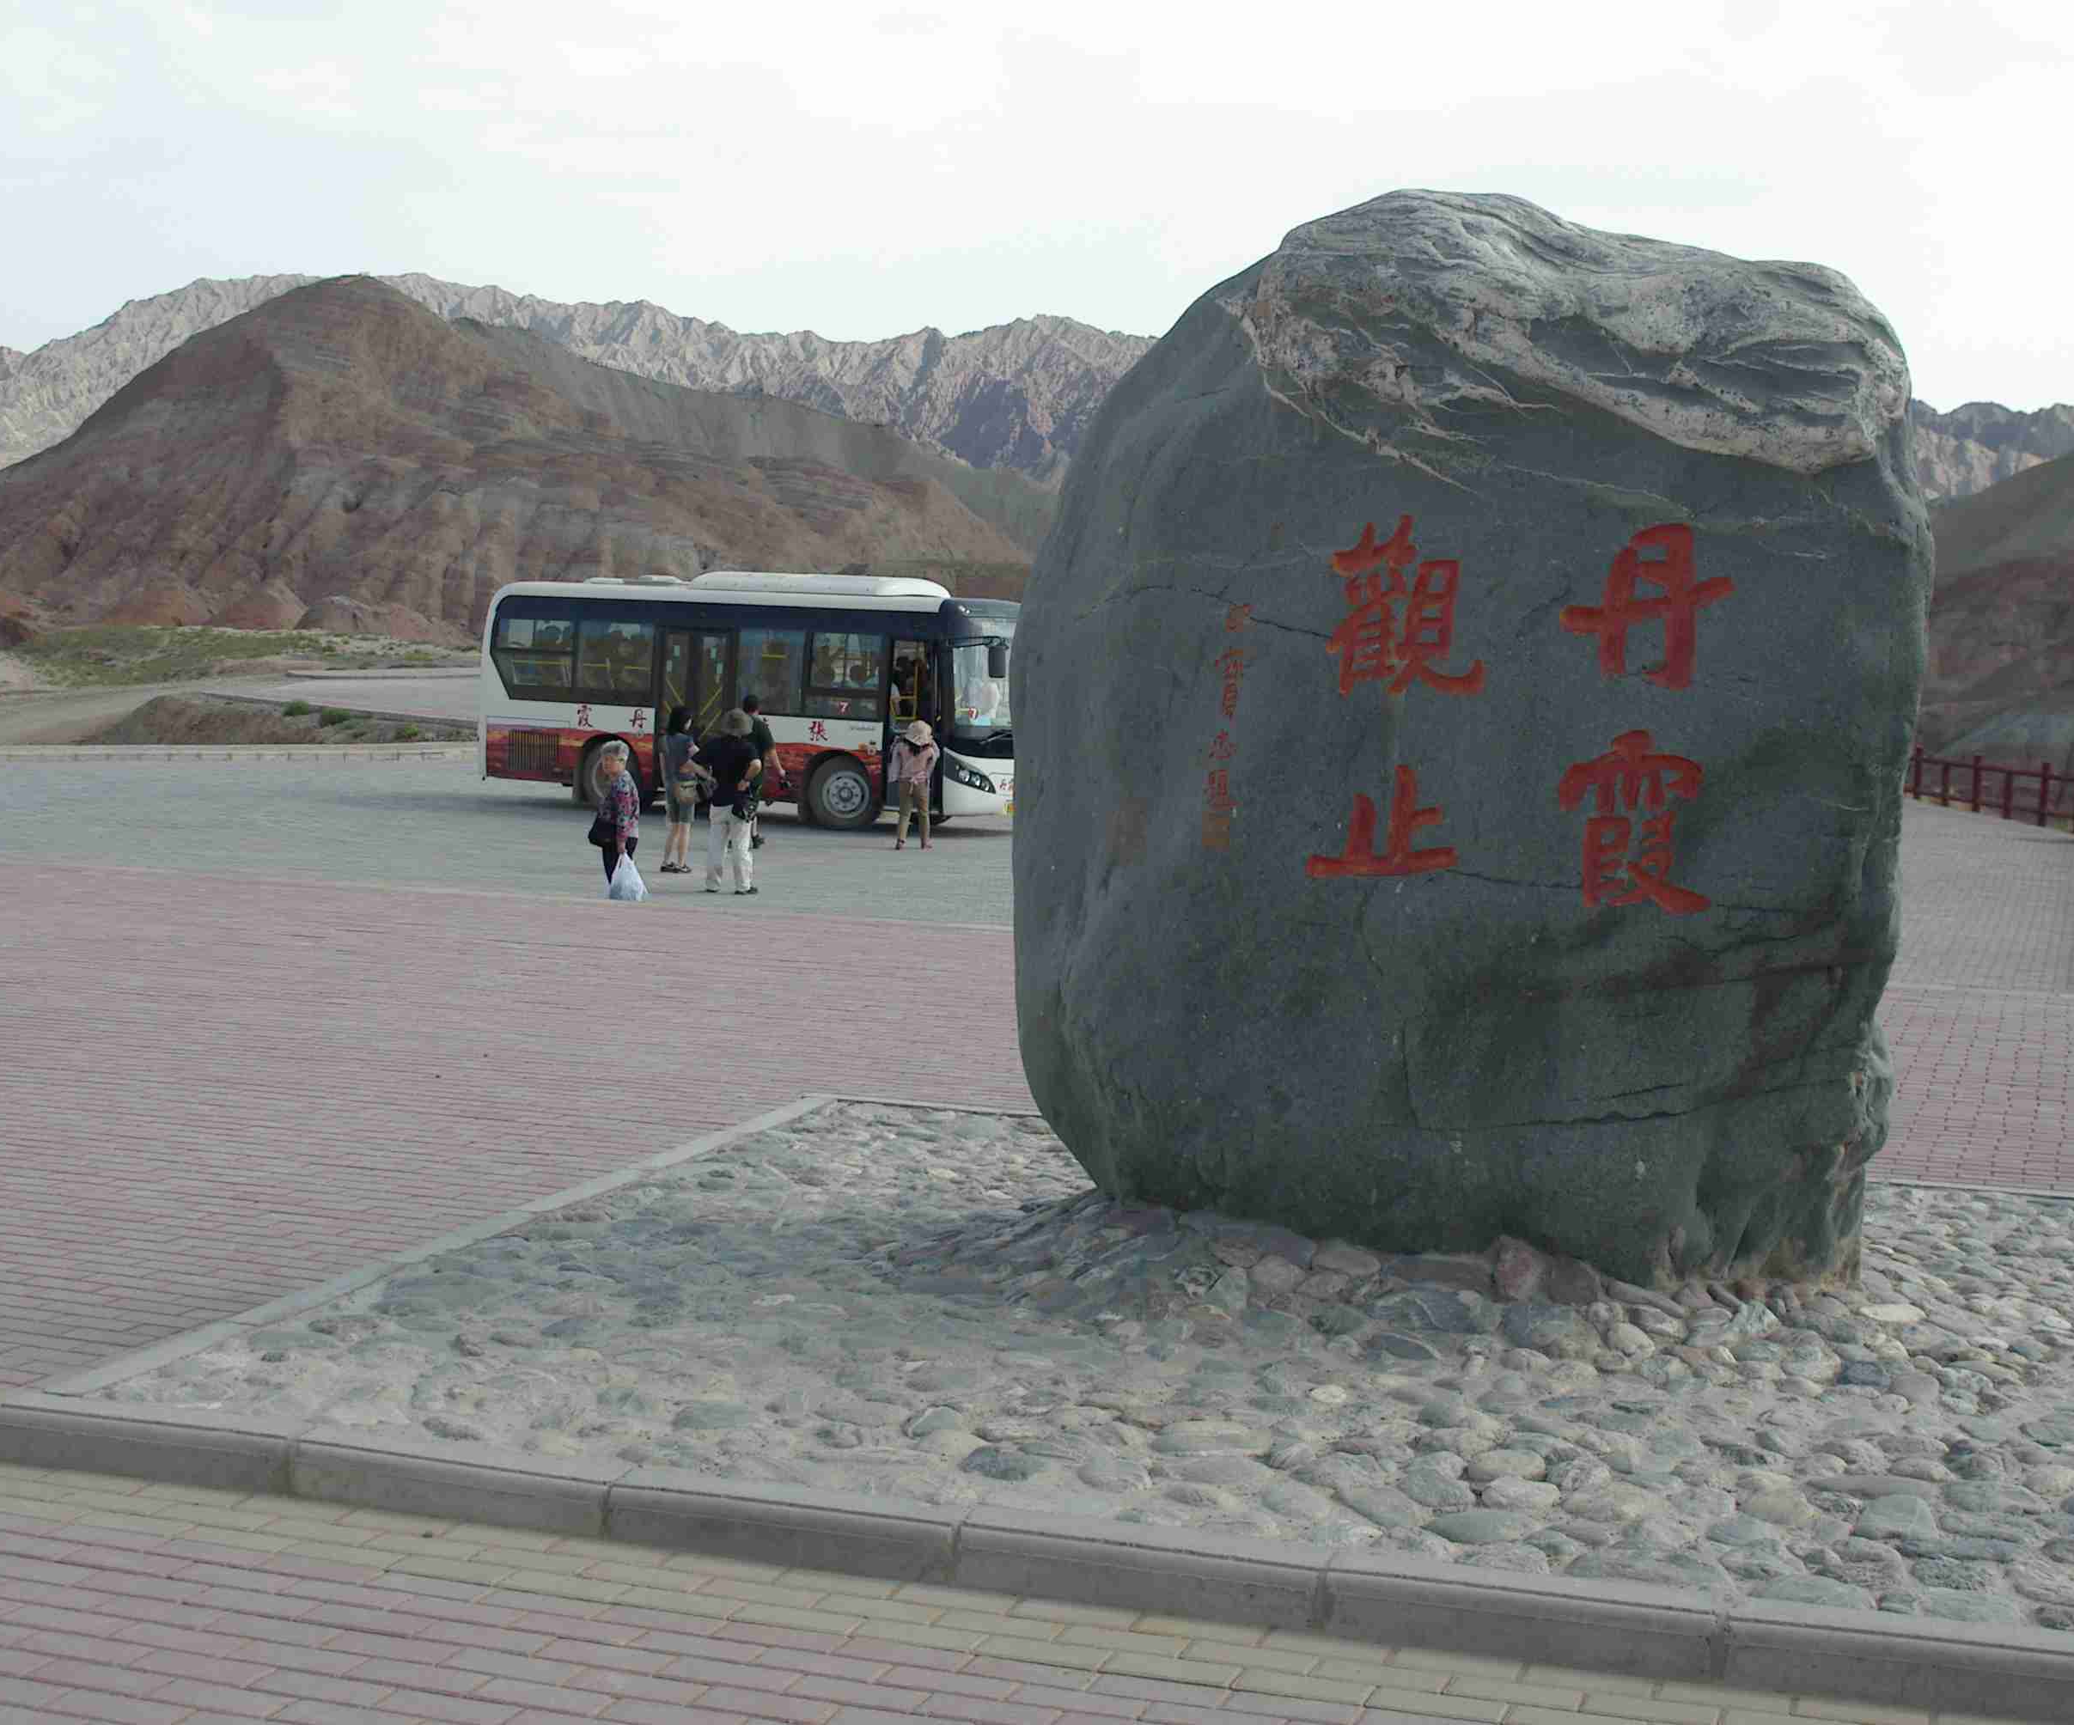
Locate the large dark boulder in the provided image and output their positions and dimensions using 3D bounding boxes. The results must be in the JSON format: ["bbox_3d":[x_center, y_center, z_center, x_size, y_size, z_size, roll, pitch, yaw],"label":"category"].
[{"bbox_3d":[1.709,-0.574,12.138,3.580,4.150,1.900,3,5,15],"label":"large dark boulder"}]

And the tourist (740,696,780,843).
[{"bbox_3d":[-3.112,-1.021,33.798,0.580,1.730,0.420,3,5,15],"label":"tourist"}]

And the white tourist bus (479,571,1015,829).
[{"bbox_3d":[-3.514,-2.185,39.821,8.400,3.080,2.420,5,6,37],"label":"white tourist bus"}]

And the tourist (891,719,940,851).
[{"bbox_3d":[-1.389,-0.909,34.825,0.540,1.520,0.360,3,5,15],"label":"tourist"}]

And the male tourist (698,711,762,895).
[{"bbox_3d":[-2.864,-0.569,28.163,0.600,1.730,0.400,3,5,15],"label":"male tourist"}]

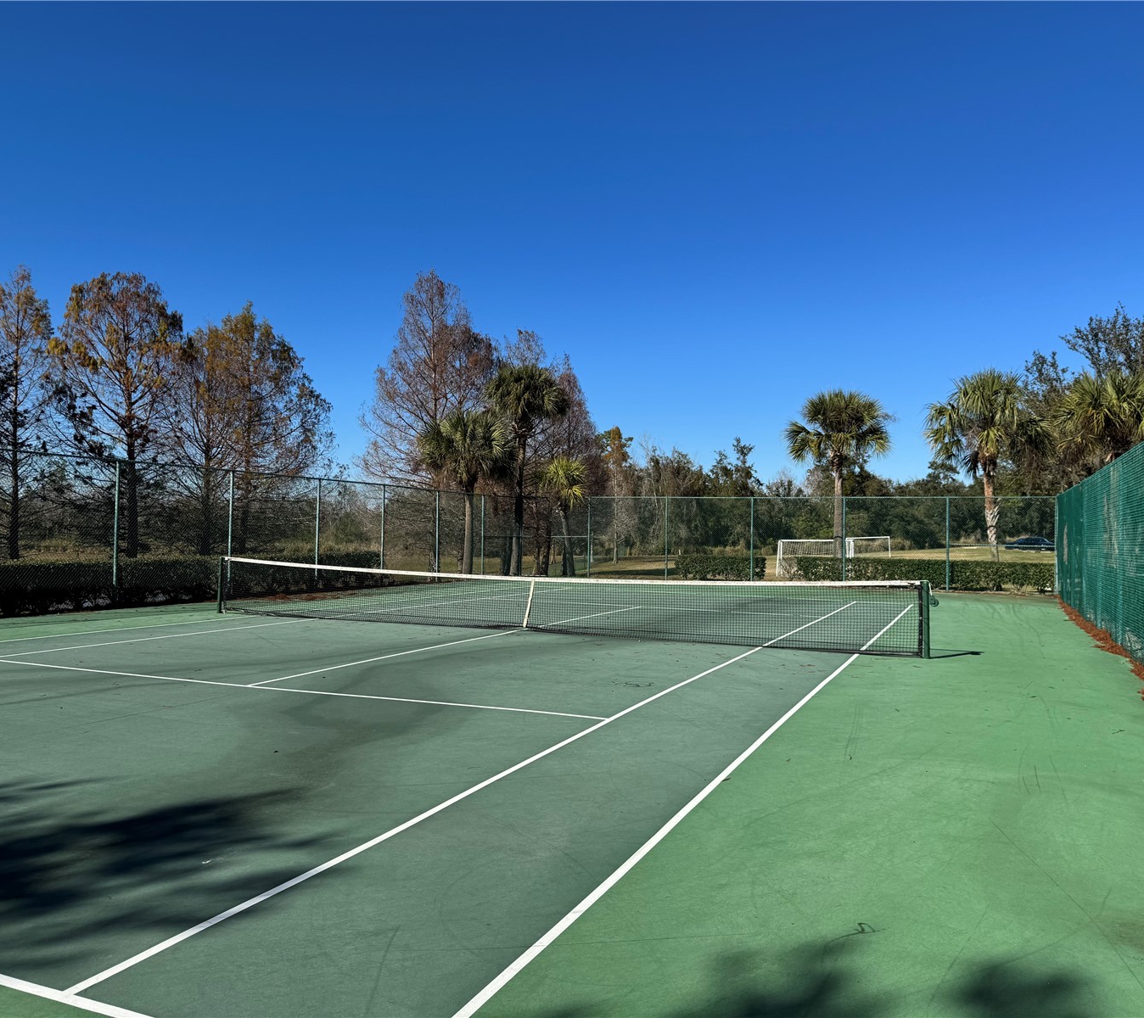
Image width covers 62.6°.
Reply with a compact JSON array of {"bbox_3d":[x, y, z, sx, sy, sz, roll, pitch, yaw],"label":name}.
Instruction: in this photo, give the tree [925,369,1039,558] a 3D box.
[{"bbox_3d":[14.794,-1.094,33.897,4.110,7.820,4.030,1,-1,0],"label":"tree"}]

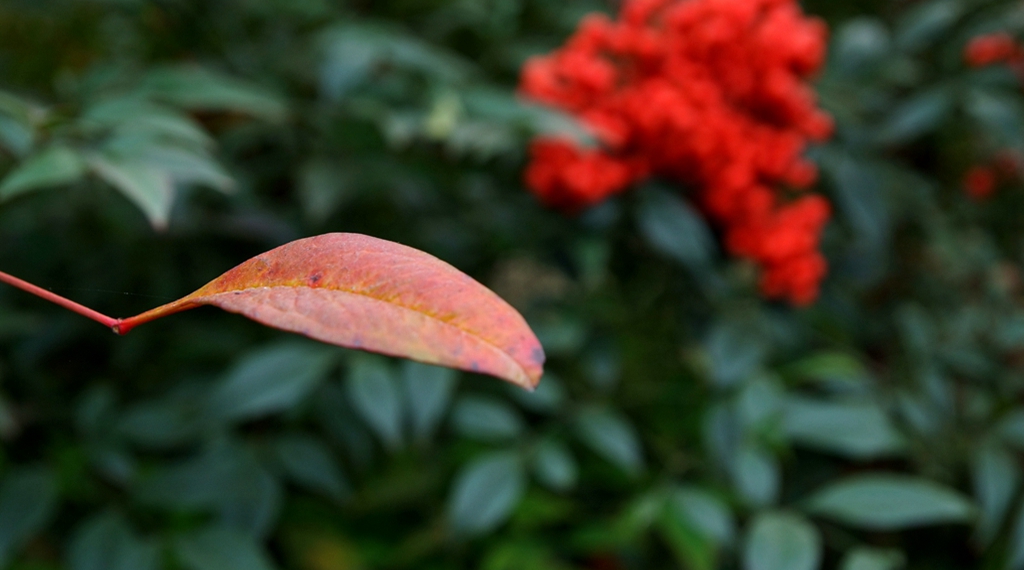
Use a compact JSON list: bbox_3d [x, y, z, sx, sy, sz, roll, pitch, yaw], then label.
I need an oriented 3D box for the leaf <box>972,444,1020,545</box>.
[{"bbox_3d":[0.161,0.070,0.455,0.014,0.036,0.006,9,-19,10],"label":"leaf"}]

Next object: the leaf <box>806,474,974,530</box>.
[{"bbox_3d":[0.122,0.070,0.440,0.053,0.007,0.018,3,53,7],"label":"leaf"}]

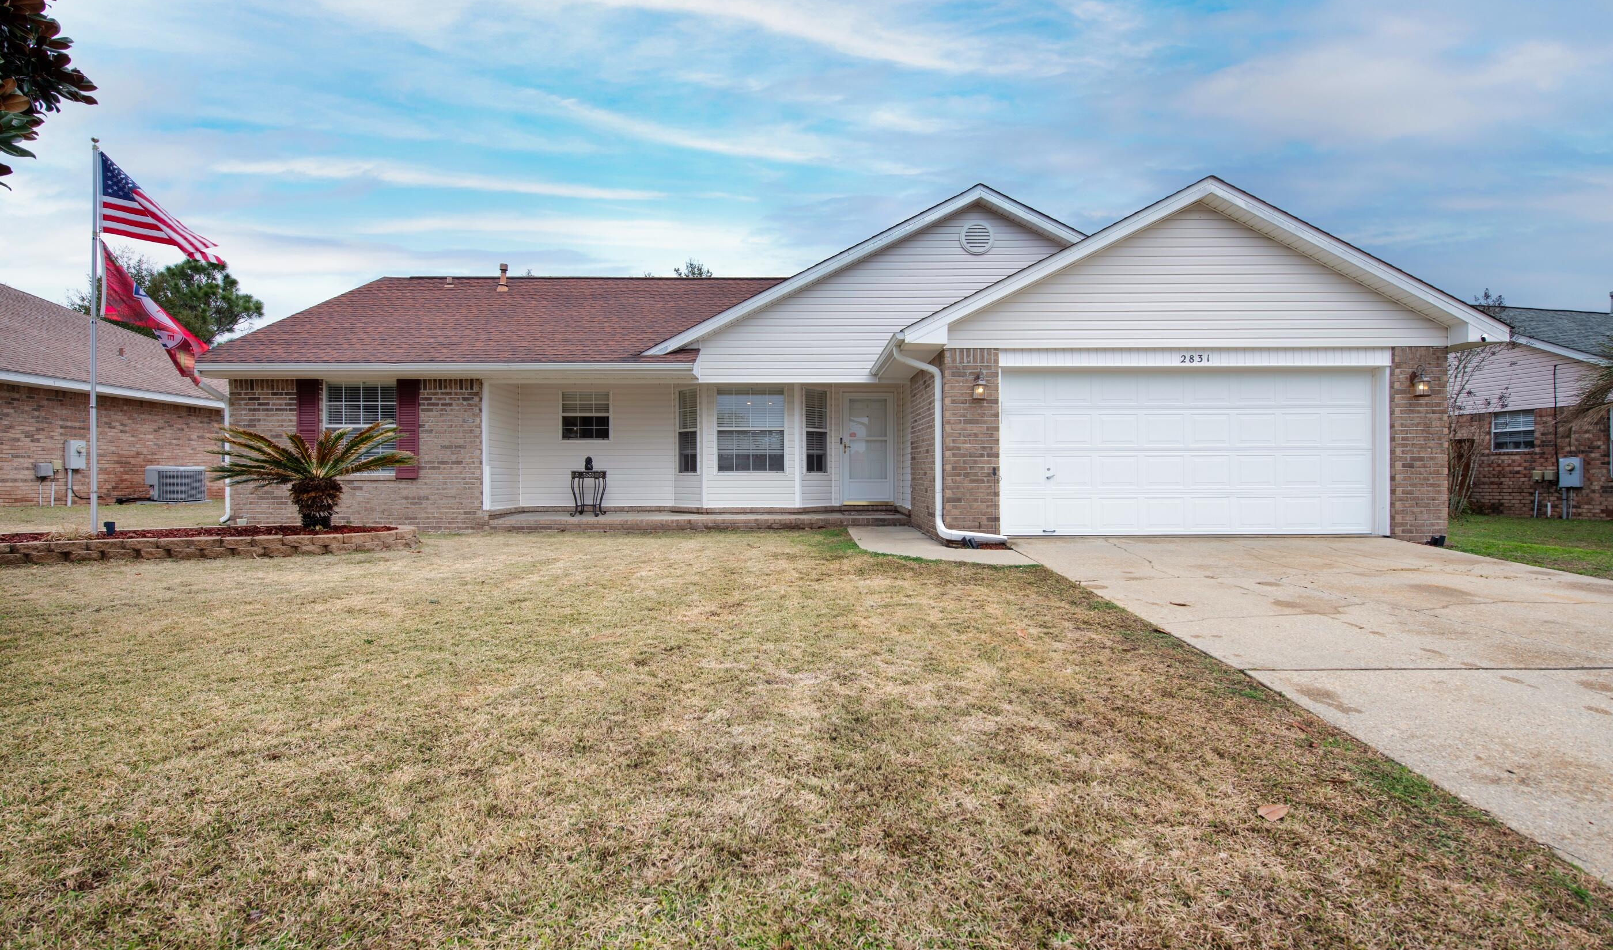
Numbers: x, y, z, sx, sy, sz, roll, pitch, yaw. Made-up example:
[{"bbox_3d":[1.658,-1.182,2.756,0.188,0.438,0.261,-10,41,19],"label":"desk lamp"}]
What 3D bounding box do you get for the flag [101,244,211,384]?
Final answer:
[{"bbox_3d":[-7.780,-1.930,8.600,1.000,1.580,0.330,0,0,-41],"label":"flag"}]

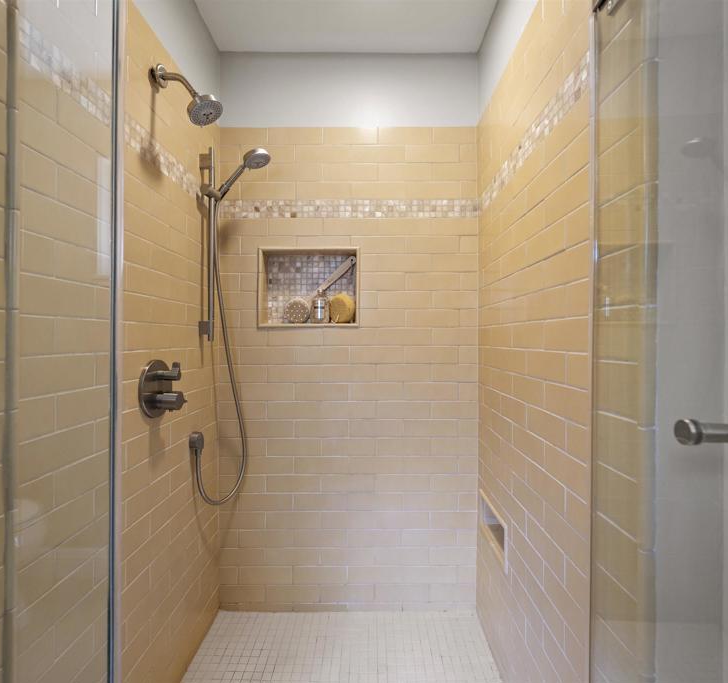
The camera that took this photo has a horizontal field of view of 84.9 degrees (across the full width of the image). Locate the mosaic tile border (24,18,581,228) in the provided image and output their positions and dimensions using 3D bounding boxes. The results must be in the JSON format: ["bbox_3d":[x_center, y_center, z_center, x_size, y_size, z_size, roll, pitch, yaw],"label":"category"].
[{"bbox_3d":[-0.067,-0.556,1.178,1.090,0.082,1.010,0,0,1],"label":"mosaic tile border"}]

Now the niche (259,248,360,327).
[{"bbox_3d":[-0.231,-0.225,1.722,0.427,0.335,0.105,0,0,0],"label":"niche"}]

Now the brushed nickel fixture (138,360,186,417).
[{"bbox_3d":[-0.567,0.138,1.167,0.092,0.170,0.170,0,0,1],"label":"brushed nickel fixture"}]

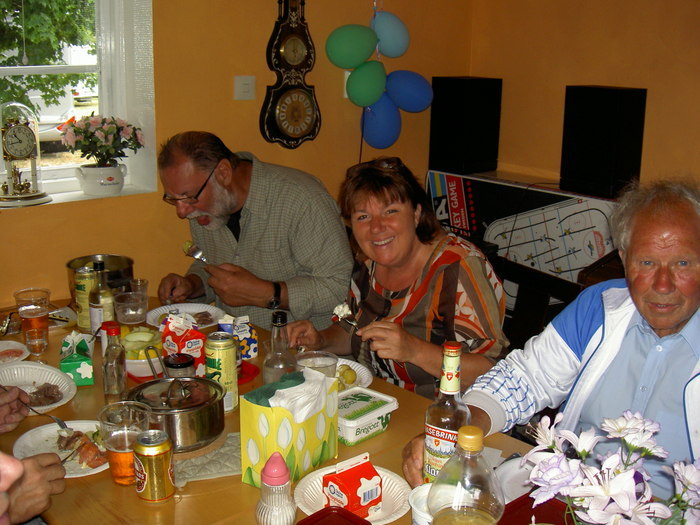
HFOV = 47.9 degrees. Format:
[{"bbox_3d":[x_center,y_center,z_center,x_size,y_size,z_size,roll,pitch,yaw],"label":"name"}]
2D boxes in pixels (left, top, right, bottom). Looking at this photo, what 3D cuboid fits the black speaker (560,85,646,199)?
[{"bbox_3d":[0.958,-0.464,2.979,0.222,0.396,0.212,-13,19,-43],"label":"black speaker"}]

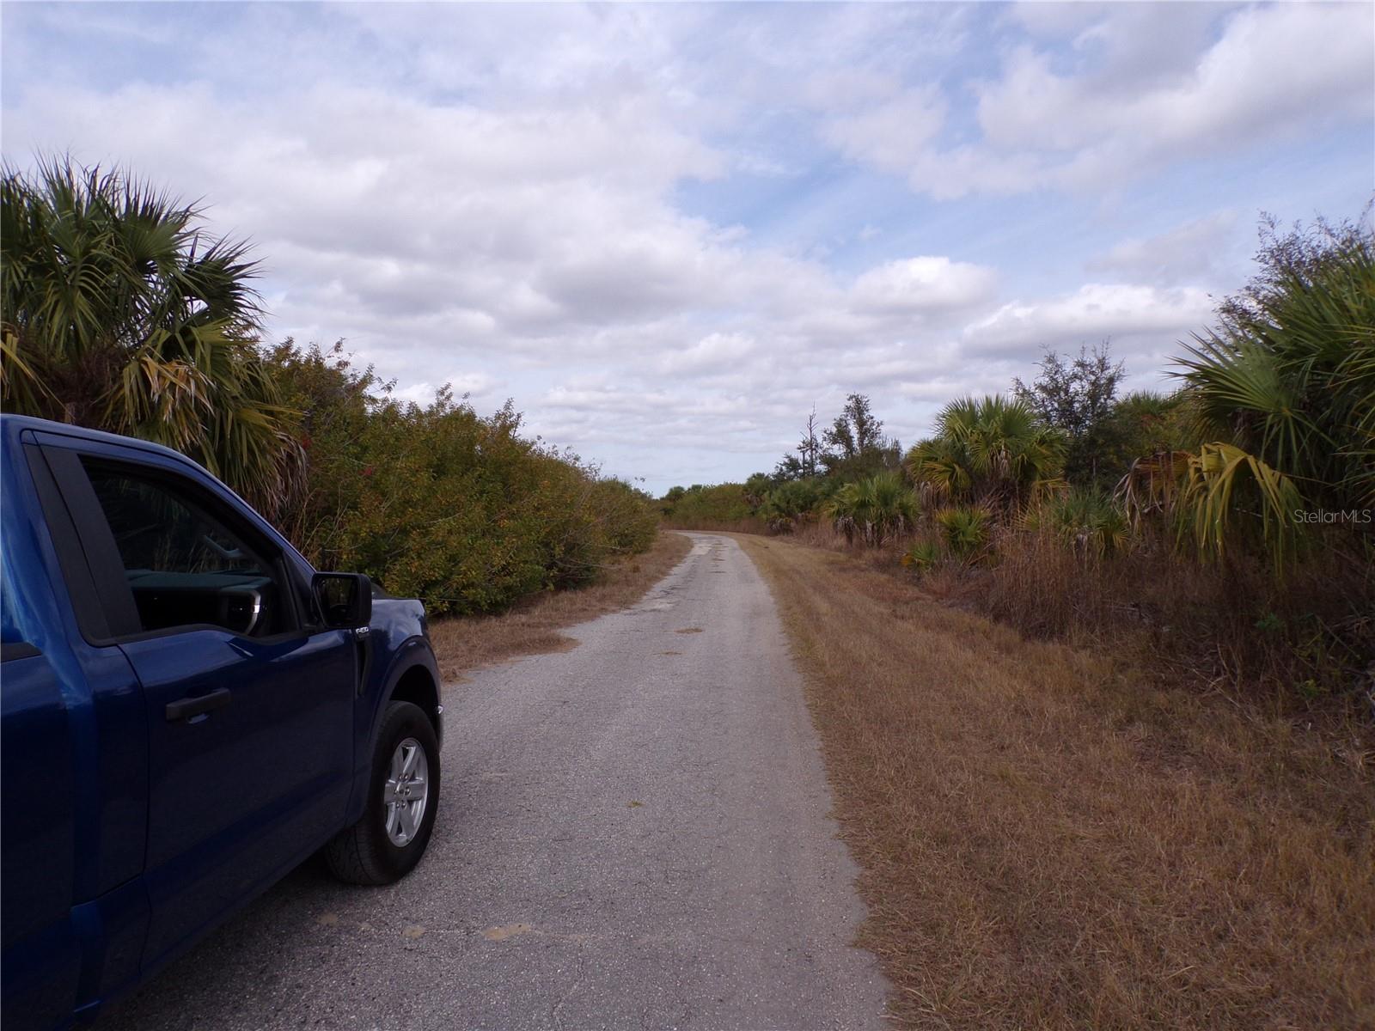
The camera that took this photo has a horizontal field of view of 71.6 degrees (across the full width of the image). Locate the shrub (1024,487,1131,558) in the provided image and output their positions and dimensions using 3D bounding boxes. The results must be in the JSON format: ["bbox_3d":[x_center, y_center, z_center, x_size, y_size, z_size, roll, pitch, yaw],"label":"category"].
[{"bbox_3d":[8.782,0.206,21.500,2.390,1.670,2.100,0,0,0],"label":"shrub"}]

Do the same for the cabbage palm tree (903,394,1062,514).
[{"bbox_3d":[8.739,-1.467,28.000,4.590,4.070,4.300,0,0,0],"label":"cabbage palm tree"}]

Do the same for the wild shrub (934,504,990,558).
[{"bbox_3d":[7.629,0.463,26.500,1.540,1.540,1.450,0,0,0],"label":"wild shrub"}]

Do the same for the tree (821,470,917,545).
[{"bbox_3d":[7.087,-0.229,37.000,3.580,2.880,3.100,0,0,0],"label":"tree"}]

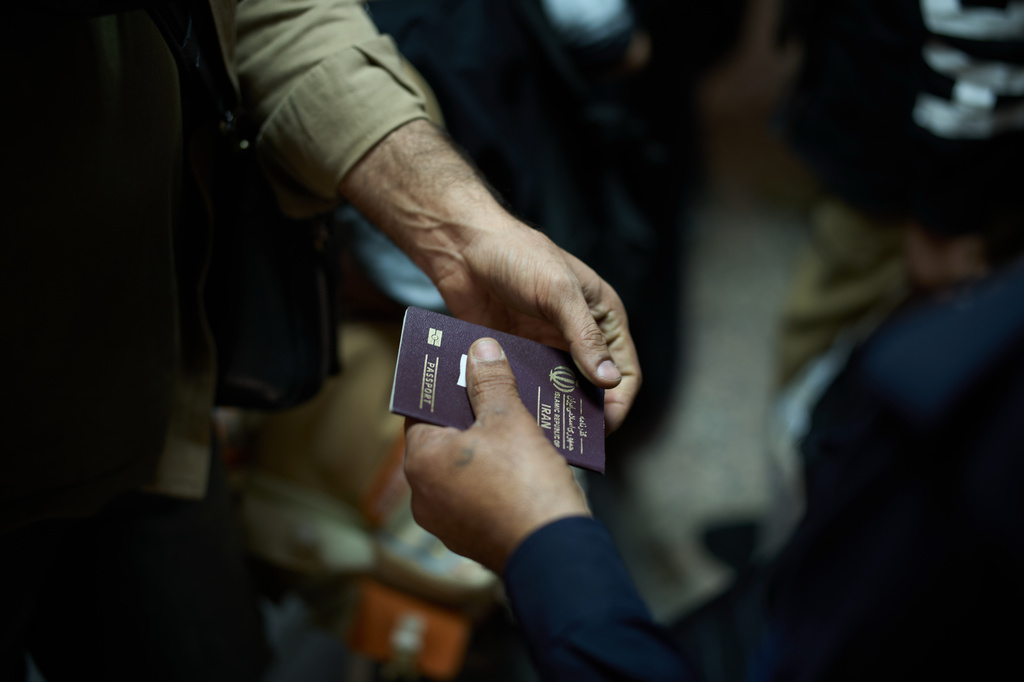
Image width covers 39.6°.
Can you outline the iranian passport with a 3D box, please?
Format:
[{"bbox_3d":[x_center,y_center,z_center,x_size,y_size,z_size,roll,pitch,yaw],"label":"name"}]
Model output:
[{"bbox_3d":[-0.005,0.029,0.815,0.125,0.005,0.088,17,42,-11],"label":"iranian passport"}]

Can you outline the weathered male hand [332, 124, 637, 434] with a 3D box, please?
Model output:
[{"bbox_3d":[-0.008,-0.045,0.892,0.087,0.097,0.235,-40,74,-22],"label":"weathered male hand"}]

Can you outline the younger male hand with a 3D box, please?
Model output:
[{"bbox_3d":[0.004,0.068,0.816,0.118,0.125,0.098,27,42,22],"label":"younger male hand"}]

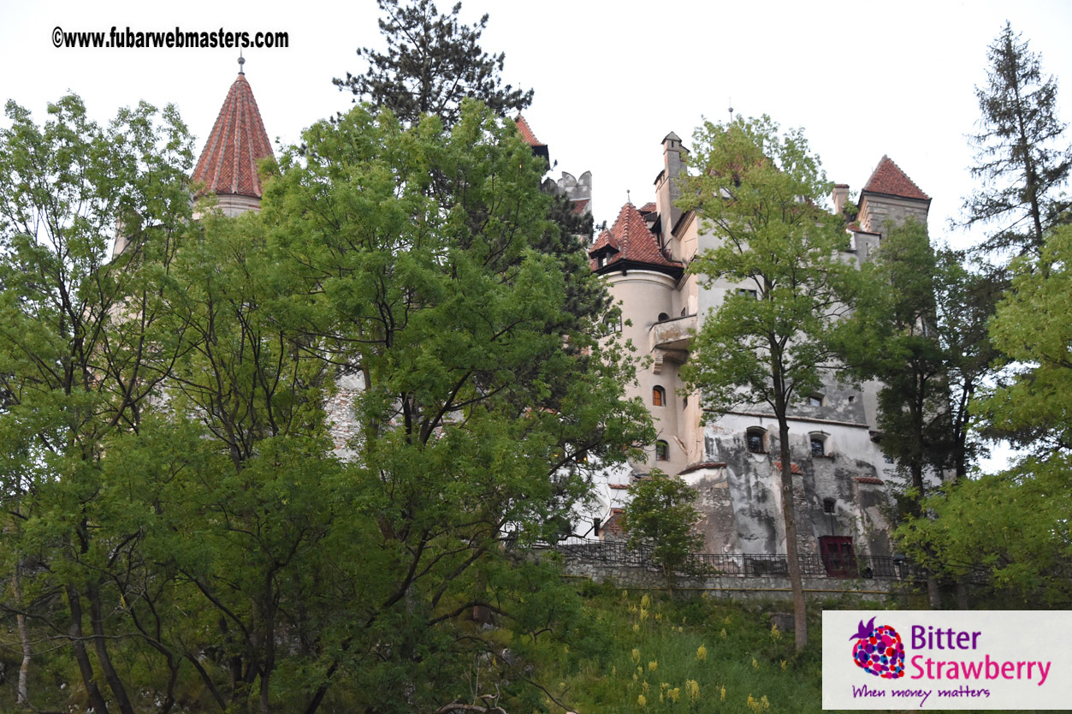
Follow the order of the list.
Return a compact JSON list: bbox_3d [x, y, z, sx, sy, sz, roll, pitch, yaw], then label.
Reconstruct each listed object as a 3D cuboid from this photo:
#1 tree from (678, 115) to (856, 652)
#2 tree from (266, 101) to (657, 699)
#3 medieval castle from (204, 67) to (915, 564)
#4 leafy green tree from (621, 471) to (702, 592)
[{"bbox_3d":[10.380,0.560,87.180,8.000,25.600,7.600,-1,-20,0],"label":"tree"},{"bbox_3d":[-3.010,1.130,71.030,14.400,23.700,13.680,-1,-20,0],"label":"tree"},{"bbox_3d":[0.810,0.720,114.880,42.000,30.000,25.000,3,-21,-8],"label":"medieval castle"},{"bbox_3d":[6.200,8.600,95.420,3.970,6.180,3.770,-1,-20,0],"label":"leafy green tree"}]

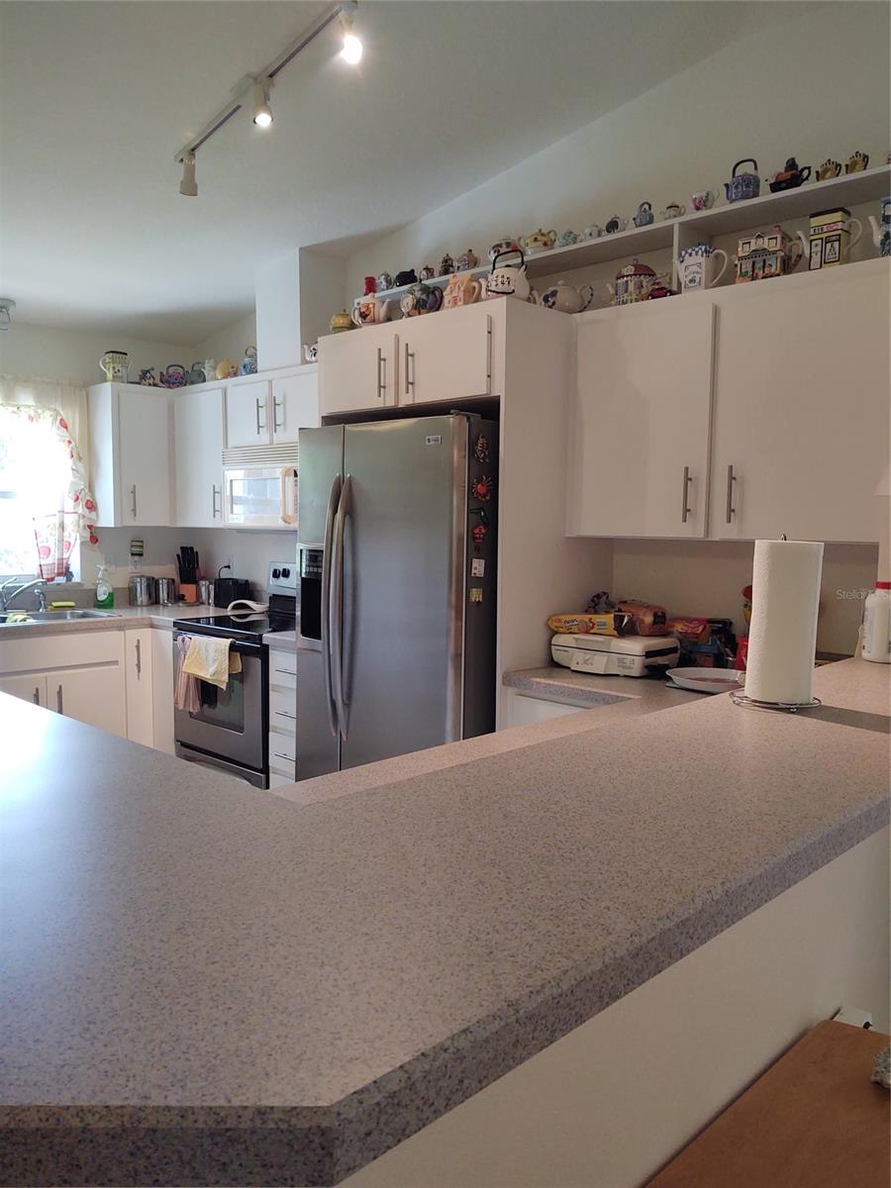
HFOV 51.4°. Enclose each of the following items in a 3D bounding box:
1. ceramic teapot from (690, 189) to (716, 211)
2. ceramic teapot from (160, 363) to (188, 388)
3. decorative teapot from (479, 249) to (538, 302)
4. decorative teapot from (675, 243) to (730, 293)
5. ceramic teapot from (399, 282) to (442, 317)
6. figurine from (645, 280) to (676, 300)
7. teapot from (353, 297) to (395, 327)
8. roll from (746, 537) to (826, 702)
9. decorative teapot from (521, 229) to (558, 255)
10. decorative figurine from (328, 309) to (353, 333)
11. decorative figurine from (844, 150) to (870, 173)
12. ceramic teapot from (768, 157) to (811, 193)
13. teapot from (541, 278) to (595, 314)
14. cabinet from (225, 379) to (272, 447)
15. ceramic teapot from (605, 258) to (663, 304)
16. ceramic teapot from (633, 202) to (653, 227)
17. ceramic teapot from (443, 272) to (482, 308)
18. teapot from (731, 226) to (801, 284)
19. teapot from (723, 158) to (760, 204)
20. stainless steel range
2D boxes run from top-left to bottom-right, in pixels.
[{"bbox_3d":[0.844,-1.275,3.033,0.095,0.102,0.065,5,6,44],"label":"ceramic teapot"},{"bbox_3d":[-1.538,-1.223,5.245,0.170,0.168,0.110,0,4,-9],"label":"ceramic teapot"},{"bbox_3d":[0.208,-1.067,3.157,0.205,0.195,0.150,4,6,37],"label":"decorative teapot"},{"bbox_3d":[0.825,-1.037,2.978,0.185,0.171,0.080,5,6,43],"label":"decorative teapot"},{"bbox_3d":[-0.081,-1.072,3.419,0.190,0.158,0.125,4,6,36],"label":"ceramic teapot"},{"bbox_3d":[0.712,-0.994,3.048,0.105,0.072,0.050,5,6,43],"label":"figurine"},{"bbox_3d":[-0.272,-1.083,3.595,0.170,0.150,0.110,1,5,8],"label":"teapot"},{"bbox_3d":[0.604,0.049,1.650,0.115,0.282,0.115,3,5,33],"label":"roll"},{"bbox_3d":[0.356,-1.332,3.522,0.165,0.112,0.100,5,6,43],"label":"decorative teapot"},{"bbox_3d":[-0.413,-1.070,3.669,0.092,0.112,0.092,1,4,5],"label":"decorative figurine"},{"bbox_3d":[1.194,-1.240,2.692,0.075,0.091,0.048,5,6,44],"label":"decorative figurine"},{"bbox_3d":[1.050,-1.270,2.830,0.135,0.127,0.075,5,6,44],"label":"ceramic teapot"},{"bbox_3d":[0.444,-1.065,3.368,0.200,0.167,0.130,1,4,7],"label":"teapot"},{"bbox_3d":[-0.874,-0.889,4.727,0.385,0.315,0.320,5,6,44],"label":"cabinet"},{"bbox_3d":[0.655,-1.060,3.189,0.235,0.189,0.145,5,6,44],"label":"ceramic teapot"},{"bbox_3d":[0.682,-1.299,3.206,0.088,0.103,0.060,4,6,41],"label":"ceramic teapot"},{"bbox_3d":[0.058,-1.057,3.271,0.155,0.157,0.090,5,6,44],"label":"ceramic teapot"},{"bbox_3d":[0.985,-1.032,2.833,0.215,0.193,0.120,5,6,44],"label":"teapot"},{"bbox_3d":[0.951,-1.308,2.961,0.125,0.162,0.090,4,6,38],"label":"teapot"},{"bbox_3d":[-0.867,0.462,4.540,0.760,1.194,0.670,5,6,44],"label":"stainless steel range"}]

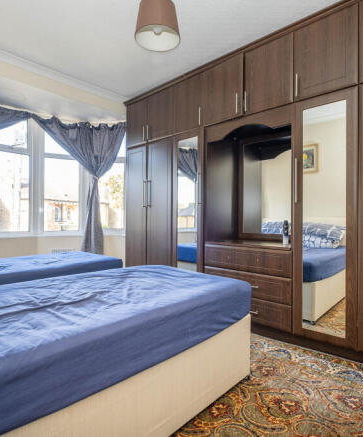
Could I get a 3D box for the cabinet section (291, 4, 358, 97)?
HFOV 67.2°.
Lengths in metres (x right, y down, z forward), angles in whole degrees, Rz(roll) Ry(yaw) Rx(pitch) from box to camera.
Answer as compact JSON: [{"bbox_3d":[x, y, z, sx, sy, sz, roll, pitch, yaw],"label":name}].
[{"bbox_3d":[1.275,-1.235,2.299,0.456,0.572,0.570,0,0,42],"label":"cabinet section"}]

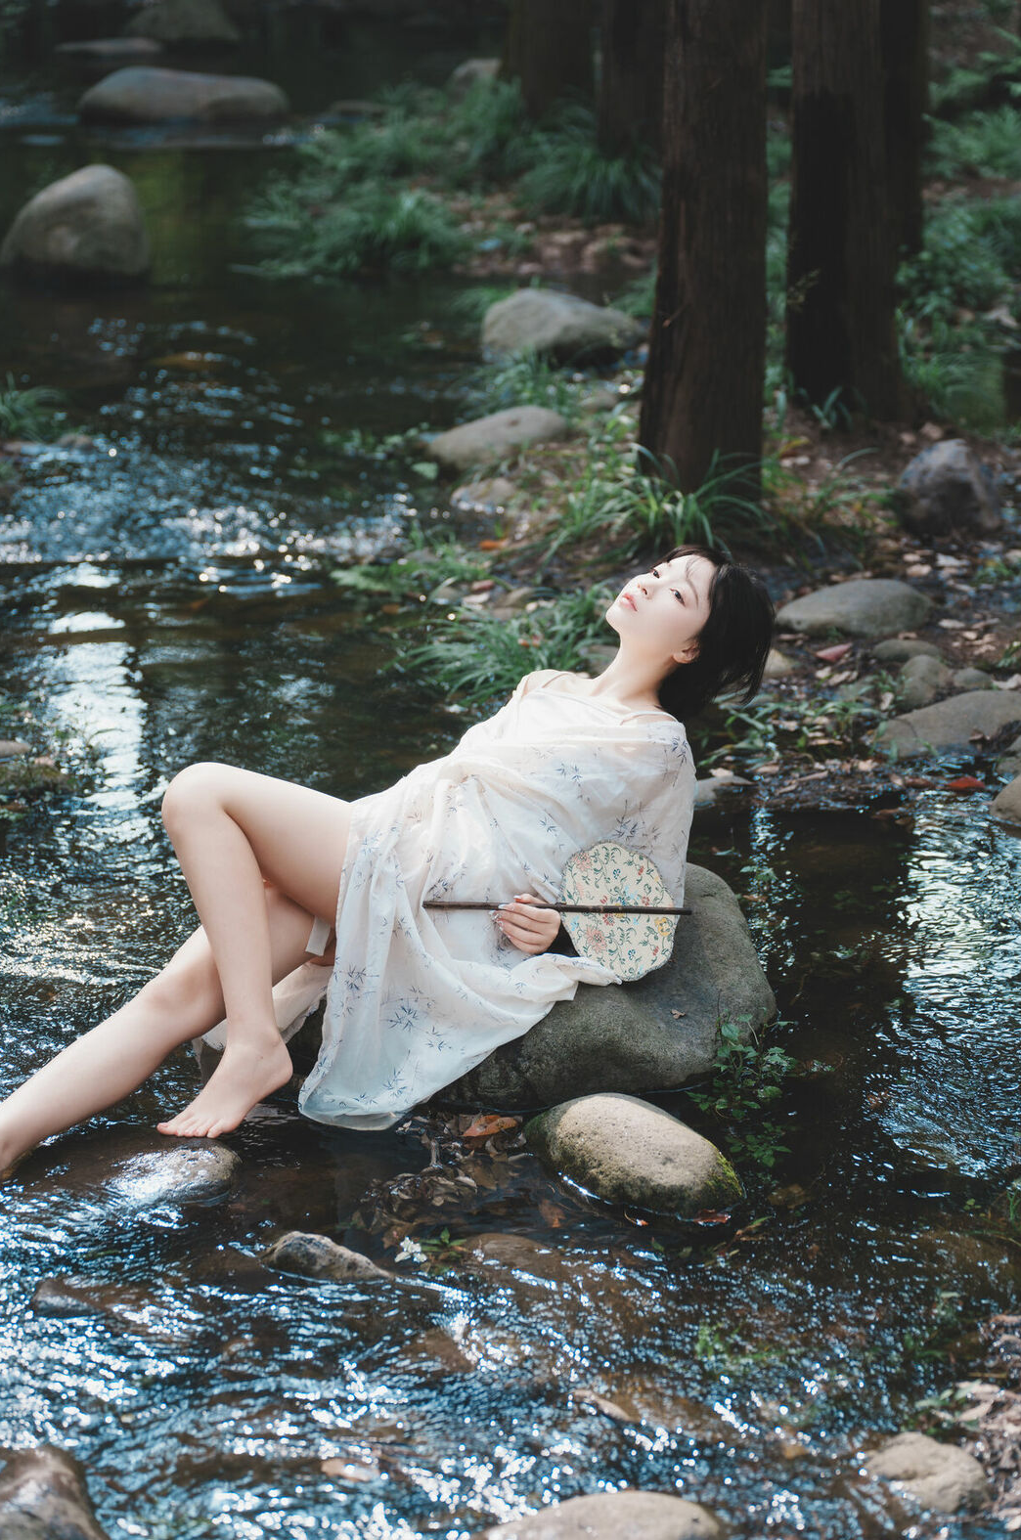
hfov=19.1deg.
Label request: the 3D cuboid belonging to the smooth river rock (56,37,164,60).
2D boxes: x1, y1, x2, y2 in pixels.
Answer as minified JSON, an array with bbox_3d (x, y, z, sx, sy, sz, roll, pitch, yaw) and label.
[{"bbox_3d":[-2.217,-3.993,16.800,0.600,0.120,0.380,0,19,0],"label":"smooth river rock"}]

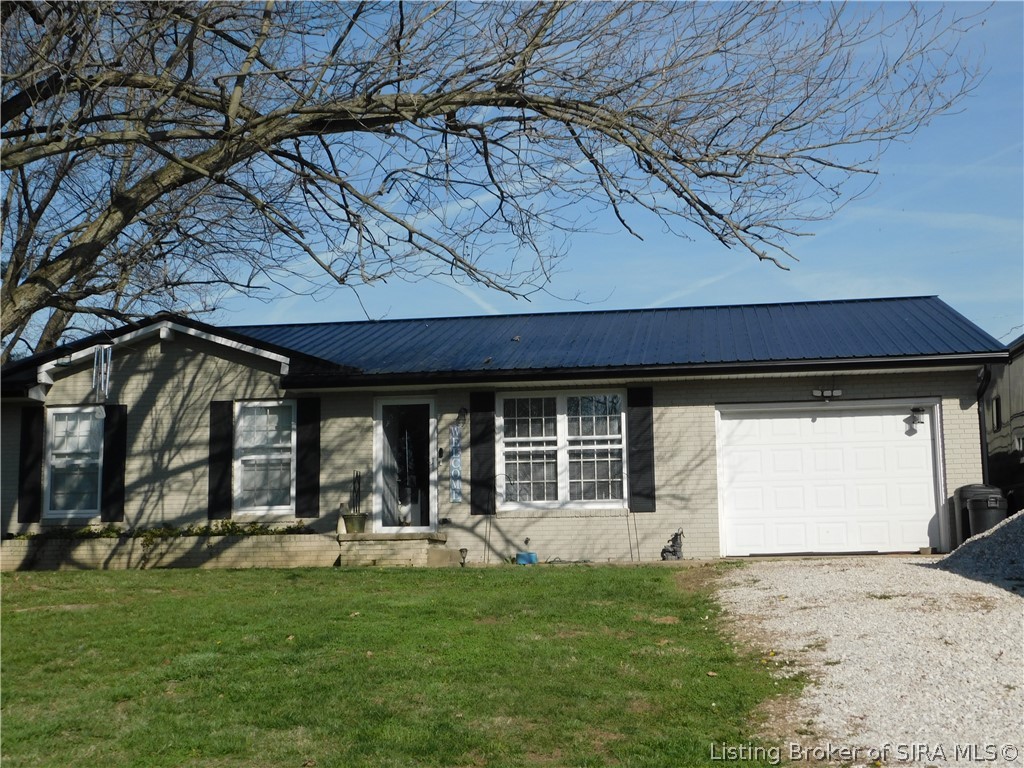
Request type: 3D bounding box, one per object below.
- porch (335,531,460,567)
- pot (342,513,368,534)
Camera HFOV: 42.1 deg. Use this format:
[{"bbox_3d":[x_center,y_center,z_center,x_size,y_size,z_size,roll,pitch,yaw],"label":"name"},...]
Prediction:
[{"bbox_3d":[-1.565,2.420,19.300,1.570,0.470,1.400,-2,-8,8],"label":"porch"},{"bbox_3d":[-2.237,2.006,19.050,0.365,0.300,0.365,-1,-8,0],"label":"pot"}]

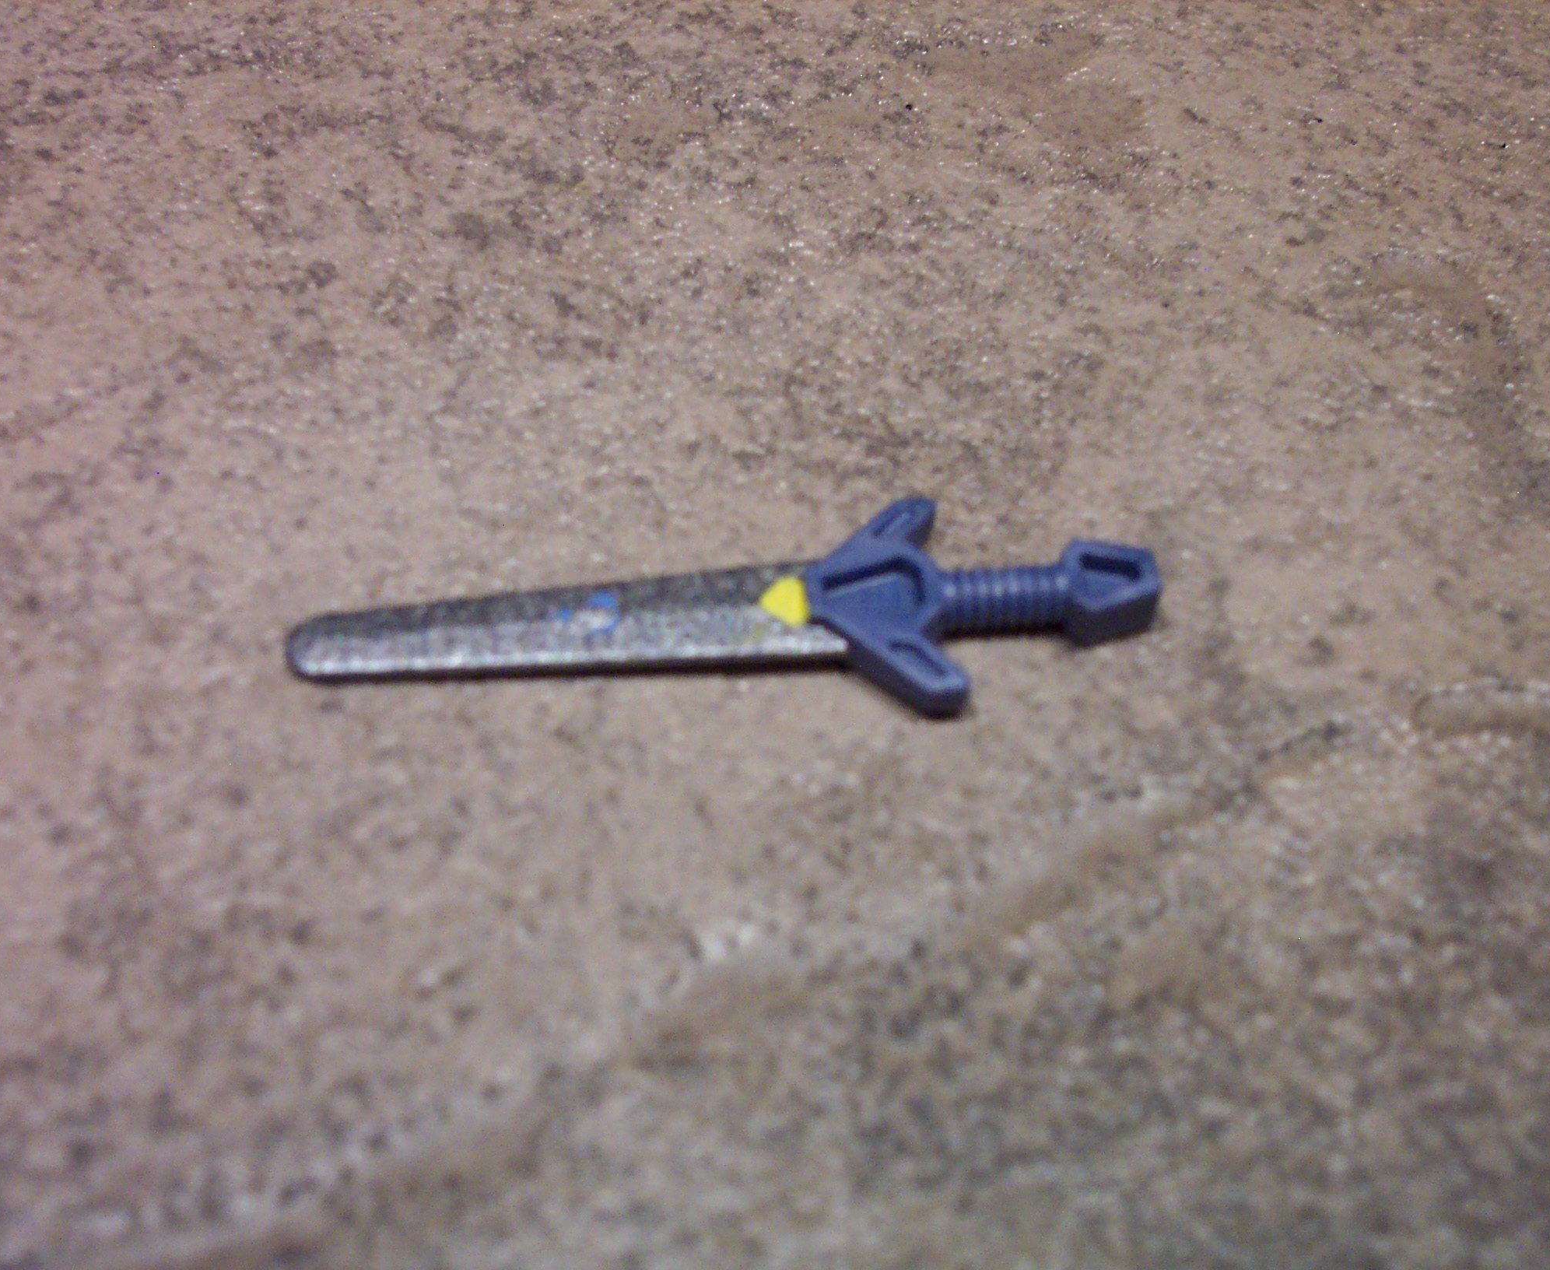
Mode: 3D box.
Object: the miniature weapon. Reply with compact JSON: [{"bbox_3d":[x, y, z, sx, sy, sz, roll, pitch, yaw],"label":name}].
[{"bbox_3d":[-0.004,-0.001,0.141,0.066,0.004,0.021,-3,45,-1],"label":"miniature weapon"}]

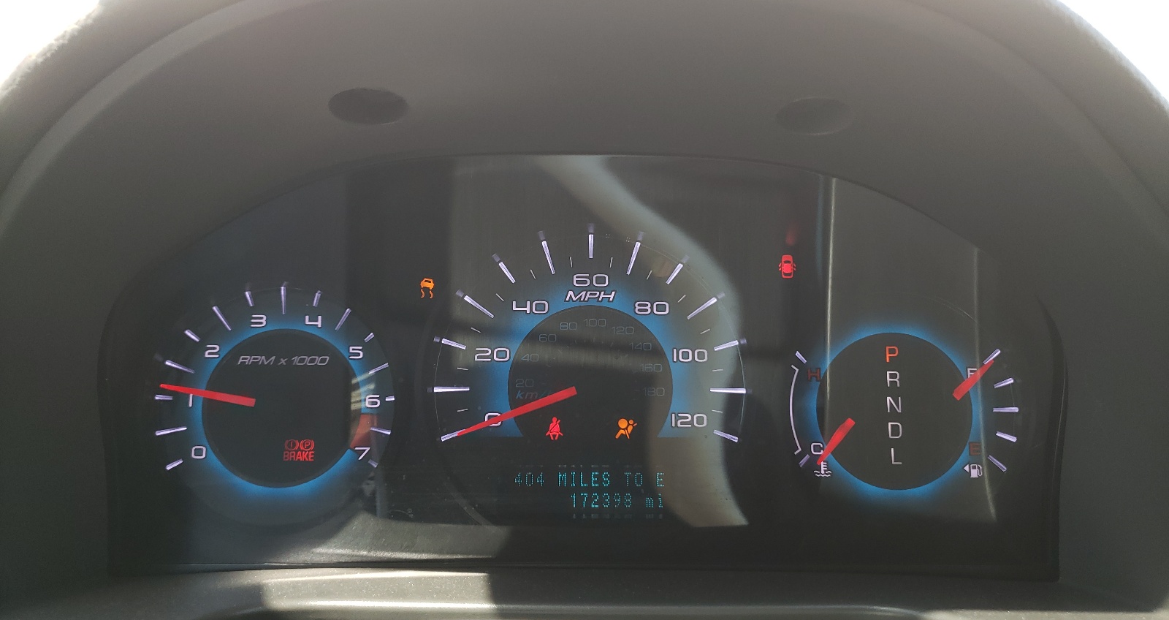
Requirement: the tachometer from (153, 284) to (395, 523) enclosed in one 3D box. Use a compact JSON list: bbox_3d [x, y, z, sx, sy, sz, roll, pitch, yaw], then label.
[{"bbox_3d":[-0.111,0.034,0.315,0.086,0.085,0.020,0,0,0],"label":"tachometer"}]

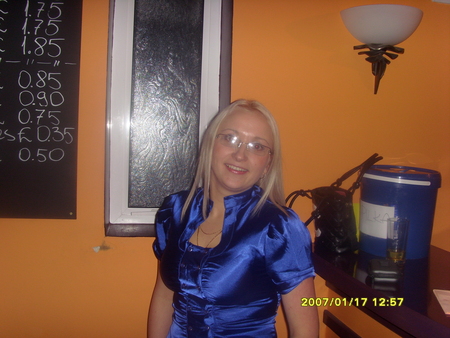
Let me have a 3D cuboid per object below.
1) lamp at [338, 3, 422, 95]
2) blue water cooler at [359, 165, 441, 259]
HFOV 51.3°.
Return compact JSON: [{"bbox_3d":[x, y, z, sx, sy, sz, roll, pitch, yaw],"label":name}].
[{"bbox_3d":[0.576,-0.416,1.671,0.303,0.292,0.154,1,5,-10],"label":"lamp"},{"bbox_3d":[0.573,0.135,1.560,0.251,0.274,0.251,4,5,20],"label":"blue water cooler"}]

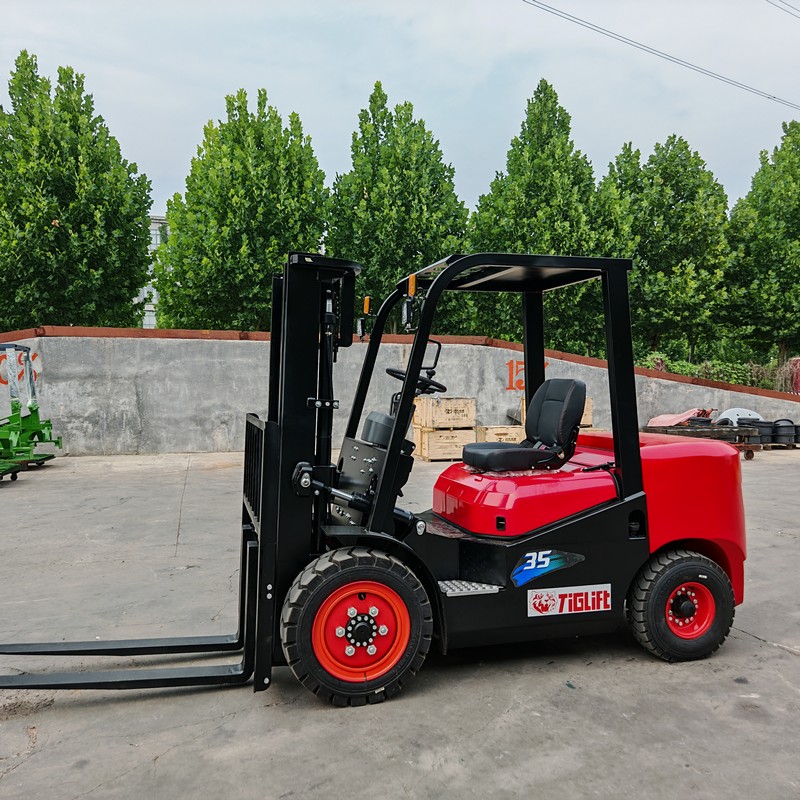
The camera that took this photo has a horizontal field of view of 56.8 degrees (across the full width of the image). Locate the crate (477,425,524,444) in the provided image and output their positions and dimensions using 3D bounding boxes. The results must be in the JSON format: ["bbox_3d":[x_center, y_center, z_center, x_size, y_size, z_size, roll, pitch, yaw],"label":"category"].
[{"bbox_3d":[2.370,0.944,17.050,1.050,0.660,0.720,0,0,-12],"label":"crate"}]

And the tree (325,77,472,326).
[{"bbox_3d":[-0.186,-4.759,25.000,4.900,11.950,4.900,0,0,-13],"label":"tree"}]

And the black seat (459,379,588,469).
[{"bbox_3d":[0.701,0.124,4.149,0.560,0.490,0.490,0,0,-15],"label":"black seat"}]

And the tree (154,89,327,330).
[{"bbox_3d":[-5.069,-4.336,23.500,5.300,11.130,5.200,0,0,-13],"label":"tree"}]

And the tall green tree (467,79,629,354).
[{"bbox_3d":[5.250,-5.159,26.500,5.500,12.720,5.300,0,0,-13],"label":"tall green tree"}]

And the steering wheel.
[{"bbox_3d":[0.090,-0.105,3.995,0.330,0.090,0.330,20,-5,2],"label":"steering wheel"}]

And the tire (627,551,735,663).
[{"bbox_3d":[1.480,1.089,3.909,0.578,0.578,0.175,0,0,-15],"label":"tire"}]

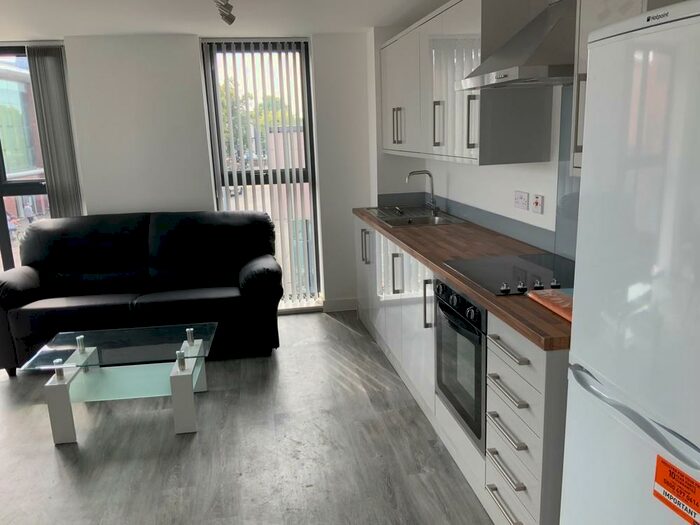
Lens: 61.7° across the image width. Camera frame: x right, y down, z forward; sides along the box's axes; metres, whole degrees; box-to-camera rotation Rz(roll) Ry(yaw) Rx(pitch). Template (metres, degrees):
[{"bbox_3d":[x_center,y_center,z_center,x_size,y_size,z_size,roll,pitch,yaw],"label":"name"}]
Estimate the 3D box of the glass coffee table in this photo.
[{"bbox_3d":[-1.197,0.650,3.240,0.905,0.435,0.555,-3,13,-6],"label":"glass coffee table"}]

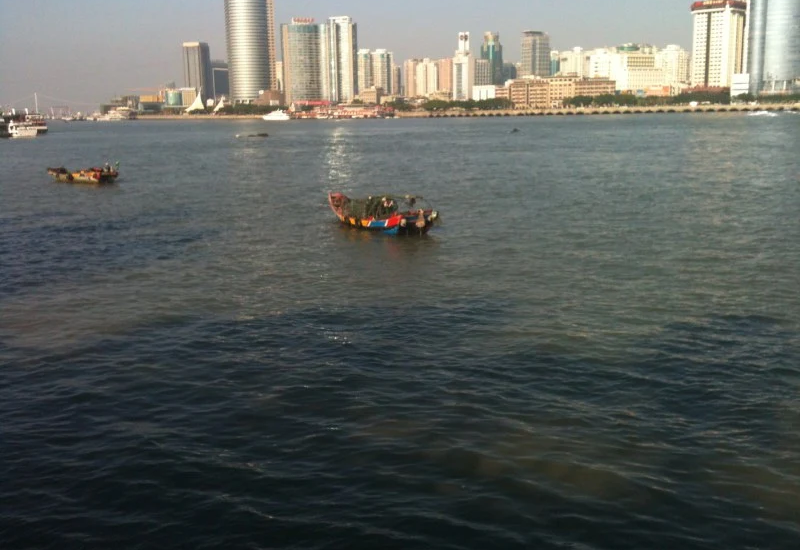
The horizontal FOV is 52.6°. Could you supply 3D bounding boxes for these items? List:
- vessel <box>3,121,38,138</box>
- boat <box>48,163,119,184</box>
[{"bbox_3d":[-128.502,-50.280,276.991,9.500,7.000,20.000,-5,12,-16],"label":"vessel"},{"bbox_3d":[-33.964,-10.918,86.792,7.900,2.000,2.500,3,12,21],"label":"boat"}]

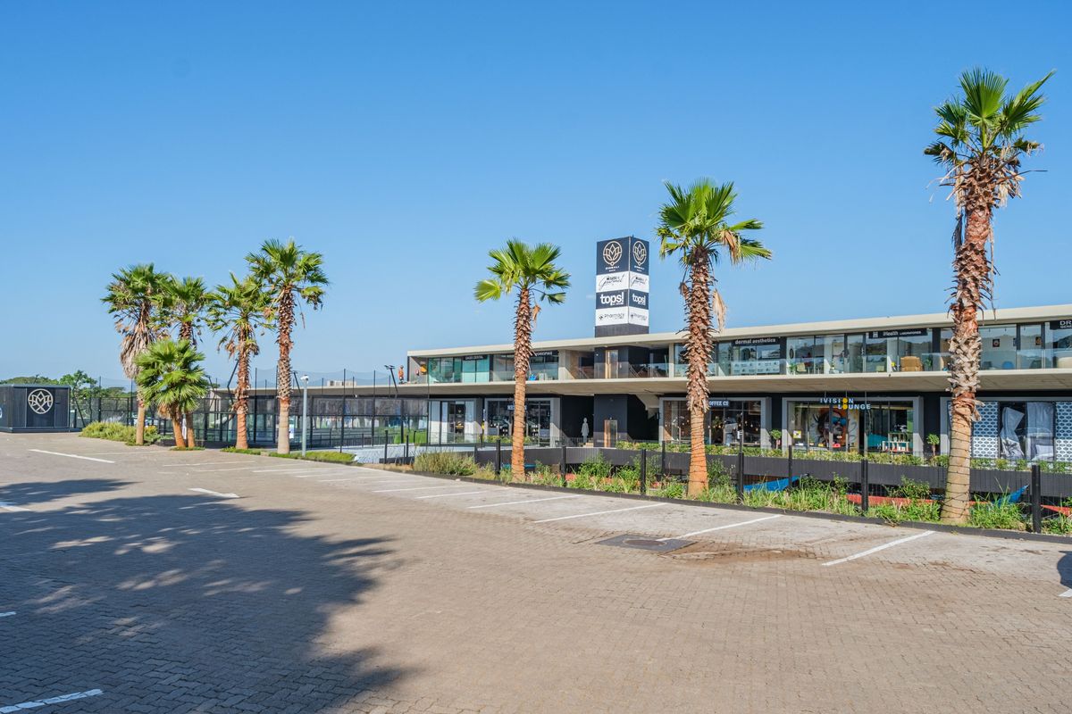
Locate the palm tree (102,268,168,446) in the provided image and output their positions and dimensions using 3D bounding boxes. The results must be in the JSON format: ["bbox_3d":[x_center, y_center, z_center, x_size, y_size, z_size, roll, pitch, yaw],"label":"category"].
[{"bbox_3d":[-20.116,-0.150,35.780,3.550,9.055,3.444,1,-4,0],"label":"palm tree"}]

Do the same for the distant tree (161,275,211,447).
[{"bbox_3d":[-16.686,0.156,33.550,2.865,8.066,2.779,1,-4,0],"label":"distant tree"}]

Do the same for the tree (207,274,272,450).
[{"bbox_3d":[-13.408,0.169,32.246,2.997,7.954,2.907,1,-4,0],"label":"tree"}]

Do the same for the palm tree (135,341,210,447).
[{"bbox_3d":[-16.635,1.661,32.653,3.429,4.933,3.326,1,-4,0],"label":"palm tree"}]

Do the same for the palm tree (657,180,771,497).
[{"bbox_3d":[3.987,-0.459,16.020,2.585,7.115,2.507,1,-4,0],"label":"palm tree"}]

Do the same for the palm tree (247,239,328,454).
[{"bbox_3d":[-10.452,-0.472,29.777,3.369,8.960,3.268,1,-4,0],"label":"palm tree"}]

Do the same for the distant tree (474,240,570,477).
[{"bbox_3d":[-0.420,0.003,20.511,2.787,6.834,2.703,1,-4,0],"label":"distant tree"}]

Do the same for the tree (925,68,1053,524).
[{"bbox_3d":[8.277,-1.197,12.957,2.360,8.306,2.289,1,-4,0],"label":"tree"}]

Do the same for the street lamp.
[{"bbox_3d":[-9.242,2.345,28.600,0.340,3.226,0.340,1,-4,0],"label":"street lamp"}]

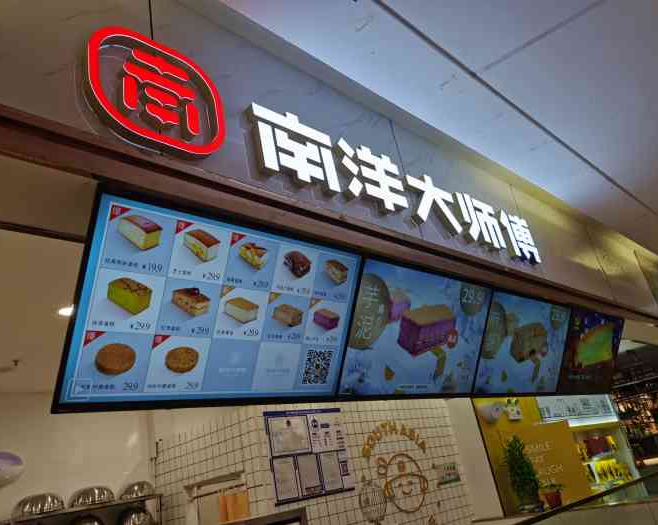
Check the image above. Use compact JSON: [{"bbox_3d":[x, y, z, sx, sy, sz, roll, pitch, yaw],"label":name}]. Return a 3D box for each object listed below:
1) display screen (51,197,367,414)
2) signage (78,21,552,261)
[{"bbox_3d":[-0.307,0.172,1.811,1.048,0.597,0.060,12,-2,-44],"label":"display screen"},{"bbox_3d":[0.266,-0.315,2.368,2.620,0.401,0.070,12,-32,-44],"label":"signage"}]

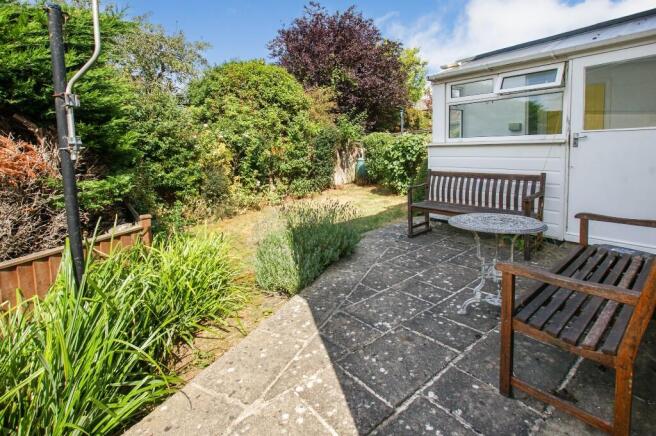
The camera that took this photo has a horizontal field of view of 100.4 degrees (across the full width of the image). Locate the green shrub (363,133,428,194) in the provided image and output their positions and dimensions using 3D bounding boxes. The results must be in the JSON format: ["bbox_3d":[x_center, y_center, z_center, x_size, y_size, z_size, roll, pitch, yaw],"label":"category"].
[{"bbox_3d":[2.020,-1.551,8.000,1.850,1.600,1.400,3,10,17],"label":"green shrub"}]

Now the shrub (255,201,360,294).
[{"bbox_3d":[-0.150,0.211,2.820,0.500,0.620,1.150,5,11,29],"label":"shrub"}]

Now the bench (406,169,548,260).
[{"bbox_3d":[1.800,-0.142,3.470,0.640,0.880,1.380,-9,13,-43],"label":"bench"}]

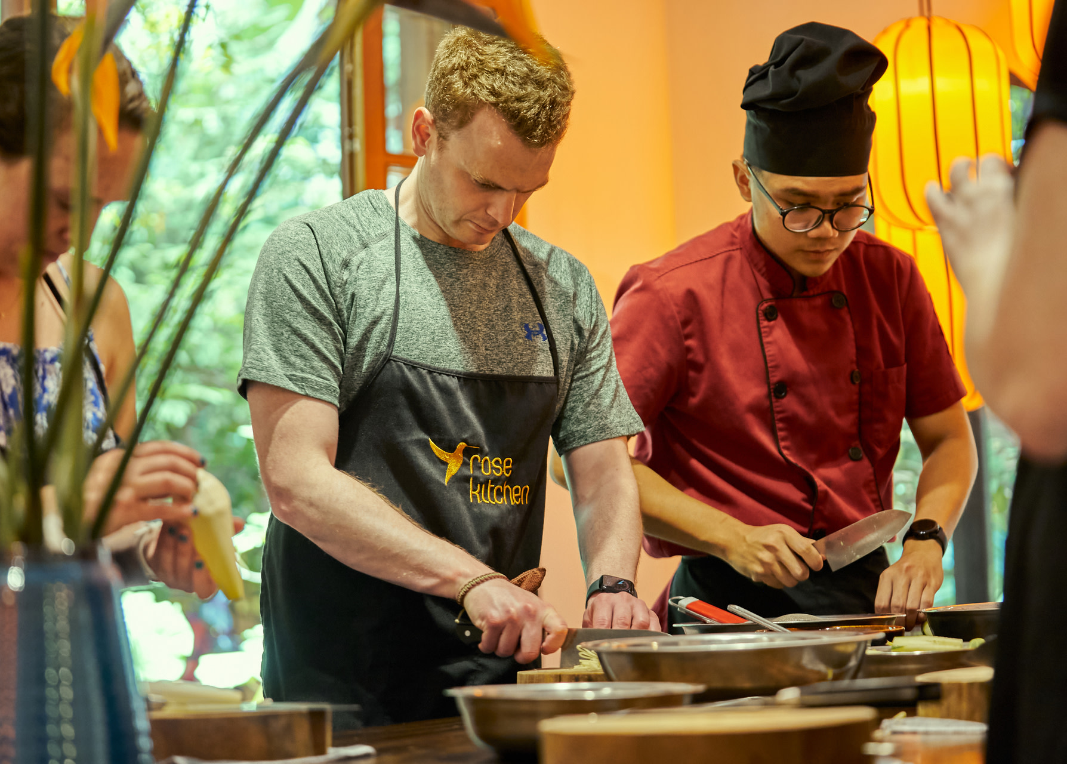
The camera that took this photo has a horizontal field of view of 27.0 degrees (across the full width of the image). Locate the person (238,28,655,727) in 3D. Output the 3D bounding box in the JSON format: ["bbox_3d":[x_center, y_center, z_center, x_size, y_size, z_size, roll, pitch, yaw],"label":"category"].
[{"bbox_3d":[-0.084,0.409,2.656,0.530,1.663,0.470,0,-4,-28],"label":"person"}]

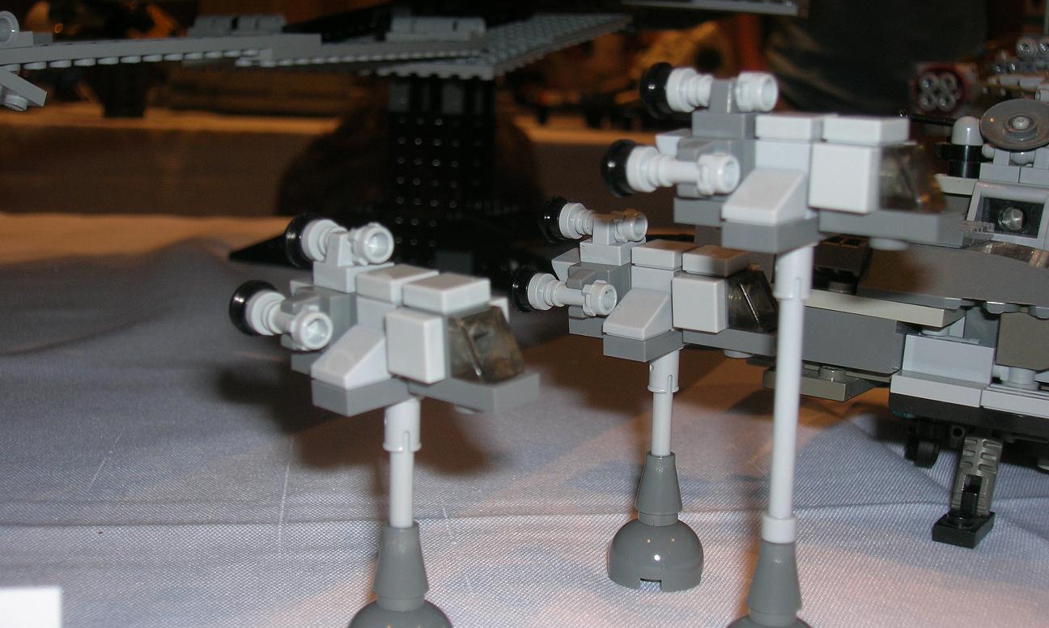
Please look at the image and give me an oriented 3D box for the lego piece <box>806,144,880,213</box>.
[{"bbox_3d":[0.040,-0.017,0.174,0.008,0.008,0.003,9,15,40],"label":"lego piece"}]

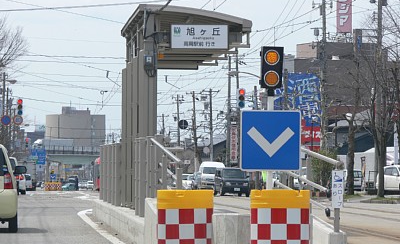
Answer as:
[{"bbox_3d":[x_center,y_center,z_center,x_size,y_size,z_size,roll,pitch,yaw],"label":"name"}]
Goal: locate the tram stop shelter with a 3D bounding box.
[{"bbox_3d":[-0.304,-0.105,39.490,1.750,3.200,6.800,0,-1,-4],"label":"tram stop shelter"}]

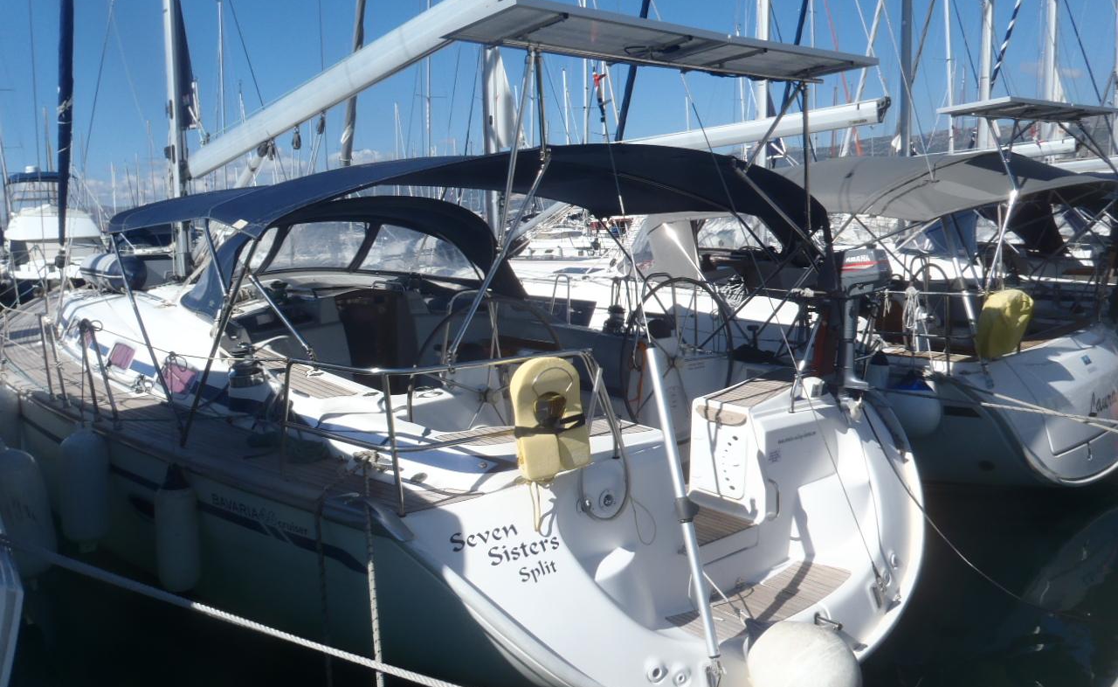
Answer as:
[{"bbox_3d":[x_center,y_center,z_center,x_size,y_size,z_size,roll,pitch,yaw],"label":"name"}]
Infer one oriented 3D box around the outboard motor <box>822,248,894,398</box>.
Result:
[{"bbox_3d":[1.805,-0.103,5.490,0.420,1.000,0.320,8,11,43],"label":"outboard motor"}]

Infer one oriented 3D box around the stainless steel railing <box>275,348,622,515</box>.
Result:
[{"bbox_3d":[-0.498,0.326,4.300,1.300,0.635,1.080,-7,11,-41],"label":"stainless steel railing"}]

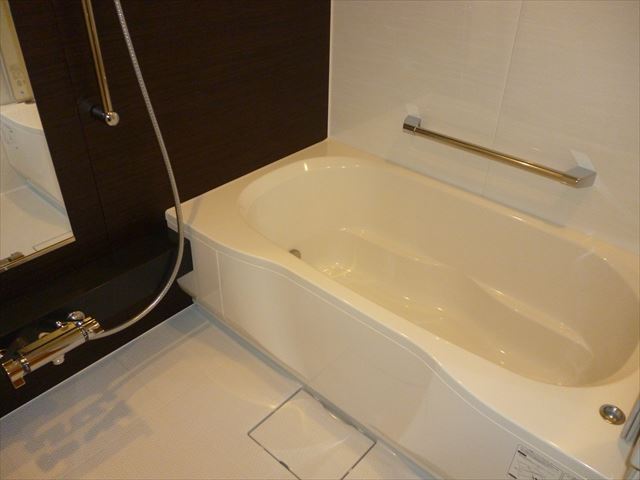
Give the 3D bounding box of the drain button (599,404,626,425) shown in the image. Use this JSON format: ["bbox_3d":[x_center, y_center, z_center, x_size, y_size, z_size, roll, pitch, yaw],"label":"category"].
[{"bbox_3d":[0.629,0.374,1.111,0.051,0.009,0.051,1,34,-1],"label":"drain button"}]

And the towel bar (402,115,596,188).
[{"bbox_3d":[0.568,-0.308,1.757,0.681,0.040,0.080,28,42,33],"label":"towel bar"}]

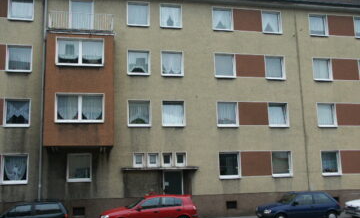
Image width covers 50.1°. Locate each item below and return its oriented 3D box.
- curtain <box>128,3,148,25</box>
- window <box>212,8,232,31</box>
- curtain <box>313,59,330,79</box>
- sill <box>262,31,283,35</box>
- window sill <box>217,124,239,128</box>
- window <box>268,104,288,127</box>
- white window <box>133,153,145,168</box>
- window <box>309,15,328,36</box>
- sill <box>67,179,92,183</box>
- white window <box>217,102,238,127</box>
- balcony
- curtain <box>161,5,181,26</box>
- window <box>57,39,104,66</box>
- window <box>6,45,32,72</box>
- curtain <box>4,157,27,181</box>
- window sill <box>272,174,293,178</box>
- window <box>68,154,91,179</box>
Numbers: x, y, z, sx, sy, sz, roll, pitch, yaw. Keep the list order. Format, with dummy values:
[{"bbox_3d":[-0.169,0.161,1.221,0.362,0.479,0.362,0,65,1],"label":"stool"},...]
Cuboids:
[{"bbox_3d":[-2.268,-5.216,21.063,1.085,1.248,0.100,1,-10,-12],"label":"curtain"},{"bbox_3d":[2.499,-5.167,22.272,1.218,1.364,0.150,1,-10,-12],"label":"window"},{"bbox_3d":[8.288,-2.333,22.469,1.115,1.210,0.100,1,-10,-12],"label":"curtain"},{"bbox_3d":[5.507,-4.484,22.765,1.220,0.090,0.180,1,-10,-12],"label":"sill"},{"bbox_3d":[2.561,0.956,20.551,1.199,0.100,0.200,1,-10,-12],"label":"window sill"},{"bbox_3d":[5.433,0.324,21.239,1.216,1.375,0.150,1,-10,-12],"label":"window"},{"bbox_3d":[-2.047,2.546,19.278,0.565,0.810,0.150,1,-10,-12],"label":"white window"},{"bbox_3d":[8.203,-4.935,22.739,1.218,1.335,0.150,1,-10,-12],"label":"window"},{"bbox_3d":[-4.977,3.613,19.083,1.220,0.090,0.180,1,-10,-12],"label":"sill"},{"bbox_3d":[2.554,0.308,20.609,1.176,1.377,0.160,1,-10,-12],"label":"white window"},{"bbox_3d":[-4.824,-3.977,18.961,3.006,0.989,1.513,1,-10,-12],"label":"balcony"},{"bbox_3d":[-0.515,-5.196,21.797,1.050,1.200,0.080,1,-10,-12],"label":"curtain"},{"bbox_3d":[-4.674,-2.690,18.029,2.175,1.354,0.170,1,-10,-12],"label":"window"},{"bbox_3d":[-8.112,-2.541,19.532,1.213,1.364,0.150,1,-10,-12],"label":"window"},{"bbox_3d":[-7.874,2.849,18.435,1.004,1.116,0.100,1,-10,-12],"label":"curtain"},{"bbox_3d":[5.464,3.568,20.563,1.186,0.090,0.190,1,-10,-12],"label":"window sill"},{"bbox_3d":[-4.838,2.837,18.543,1.179,1.398,0.160,1,-10,-12],"label":"window"}]

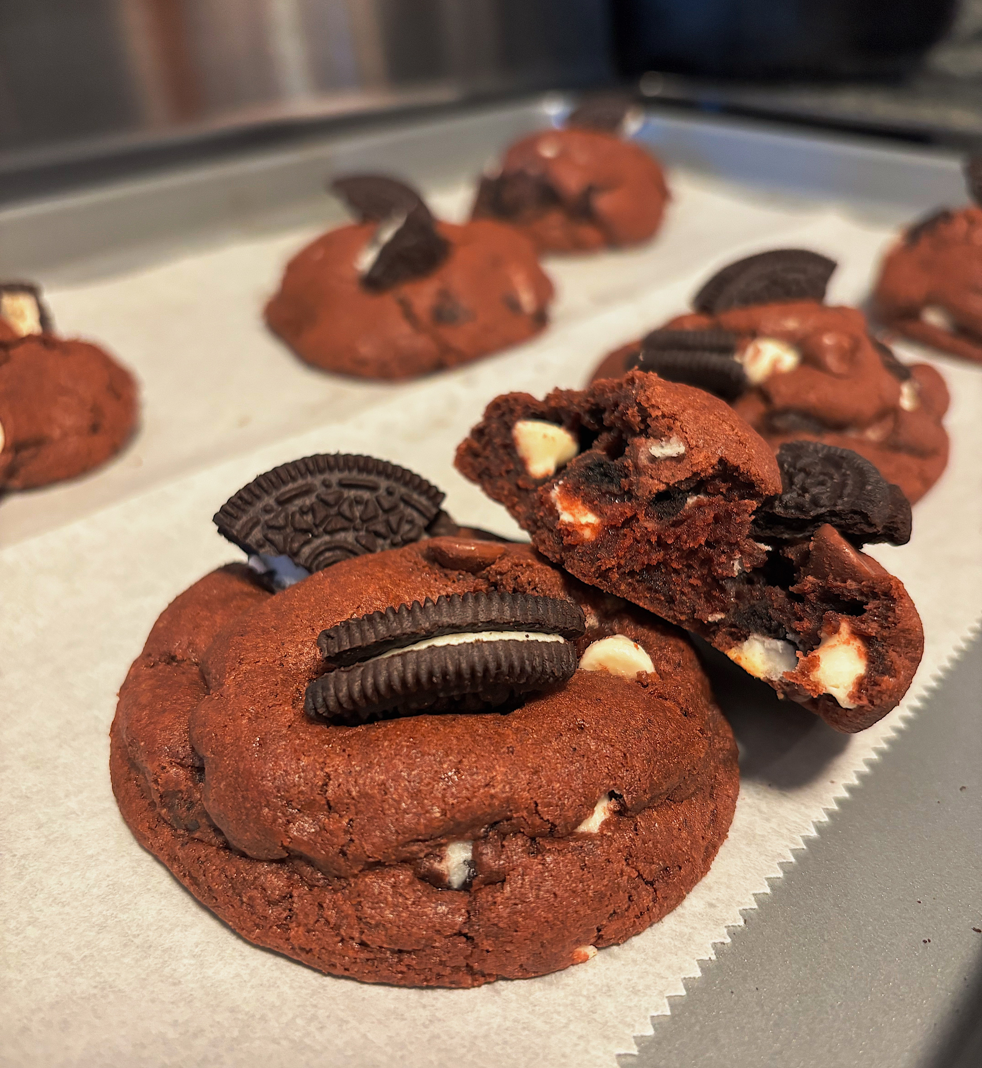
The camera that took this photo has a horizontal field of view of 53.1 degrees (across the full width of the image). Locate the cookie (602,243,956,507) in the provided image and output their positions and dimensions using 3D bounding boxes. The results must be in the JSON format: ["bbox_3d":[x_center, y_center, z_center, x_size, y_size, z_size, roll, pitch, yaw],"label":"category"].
[{"bbox_3d":[0.062,-0.037,0.216,0.081,0.037,0.081,1,32,0],"label":"cookie"}]

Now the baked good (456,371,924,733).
[{"bbox_3d":[0.040,-0.010,0.160,0.078,0.031,0.043,30,32,11],"label":"baked good"}]

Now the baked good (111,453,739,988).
[{"bbox_3d":[-0.007,0.018,0.132,0.083,0.033,0.078,1,32,0],"label":"baked good"}]

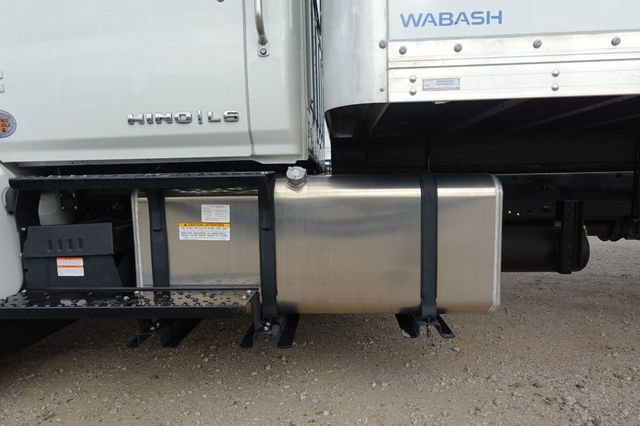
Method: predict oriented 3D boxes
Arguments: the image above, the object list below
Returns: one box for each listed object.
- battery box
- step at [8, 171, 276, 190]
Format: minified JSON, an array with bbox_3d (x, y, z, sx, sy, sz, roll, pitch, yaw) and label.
[{"bbox_3d":[-1.001,0.184,1.609,0.385,0.295,0.350,-1,5,2],"label":"battery box"},{"bbox_3d":[-0.599,-0.113,1.252,0.855,0.048,0.175,-1,5,2],"label":"step"}]

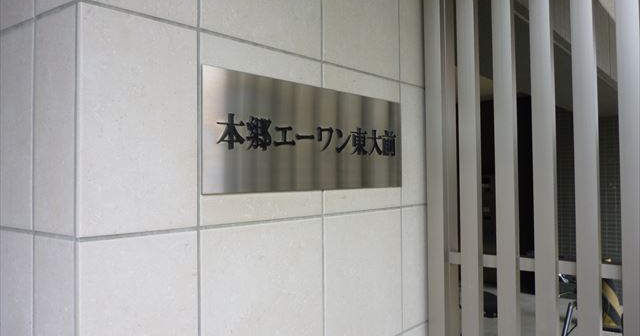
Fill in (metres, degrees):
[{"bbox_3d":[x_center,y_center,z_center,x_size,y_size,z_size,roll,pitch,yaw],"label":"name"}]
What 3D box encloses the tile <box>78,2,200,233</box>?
[{"bbox_3d":[-0.338,-0.081,0.980,0.020,0.403,0.245,-1,-1,40],"label":"tile"}]

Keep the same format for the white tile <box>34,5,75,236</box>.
[{"bbox_3d":[-0.472,-0.081,0.942,0.171,0.403,0.020,-1,-1,40],"label":"white tile"}]

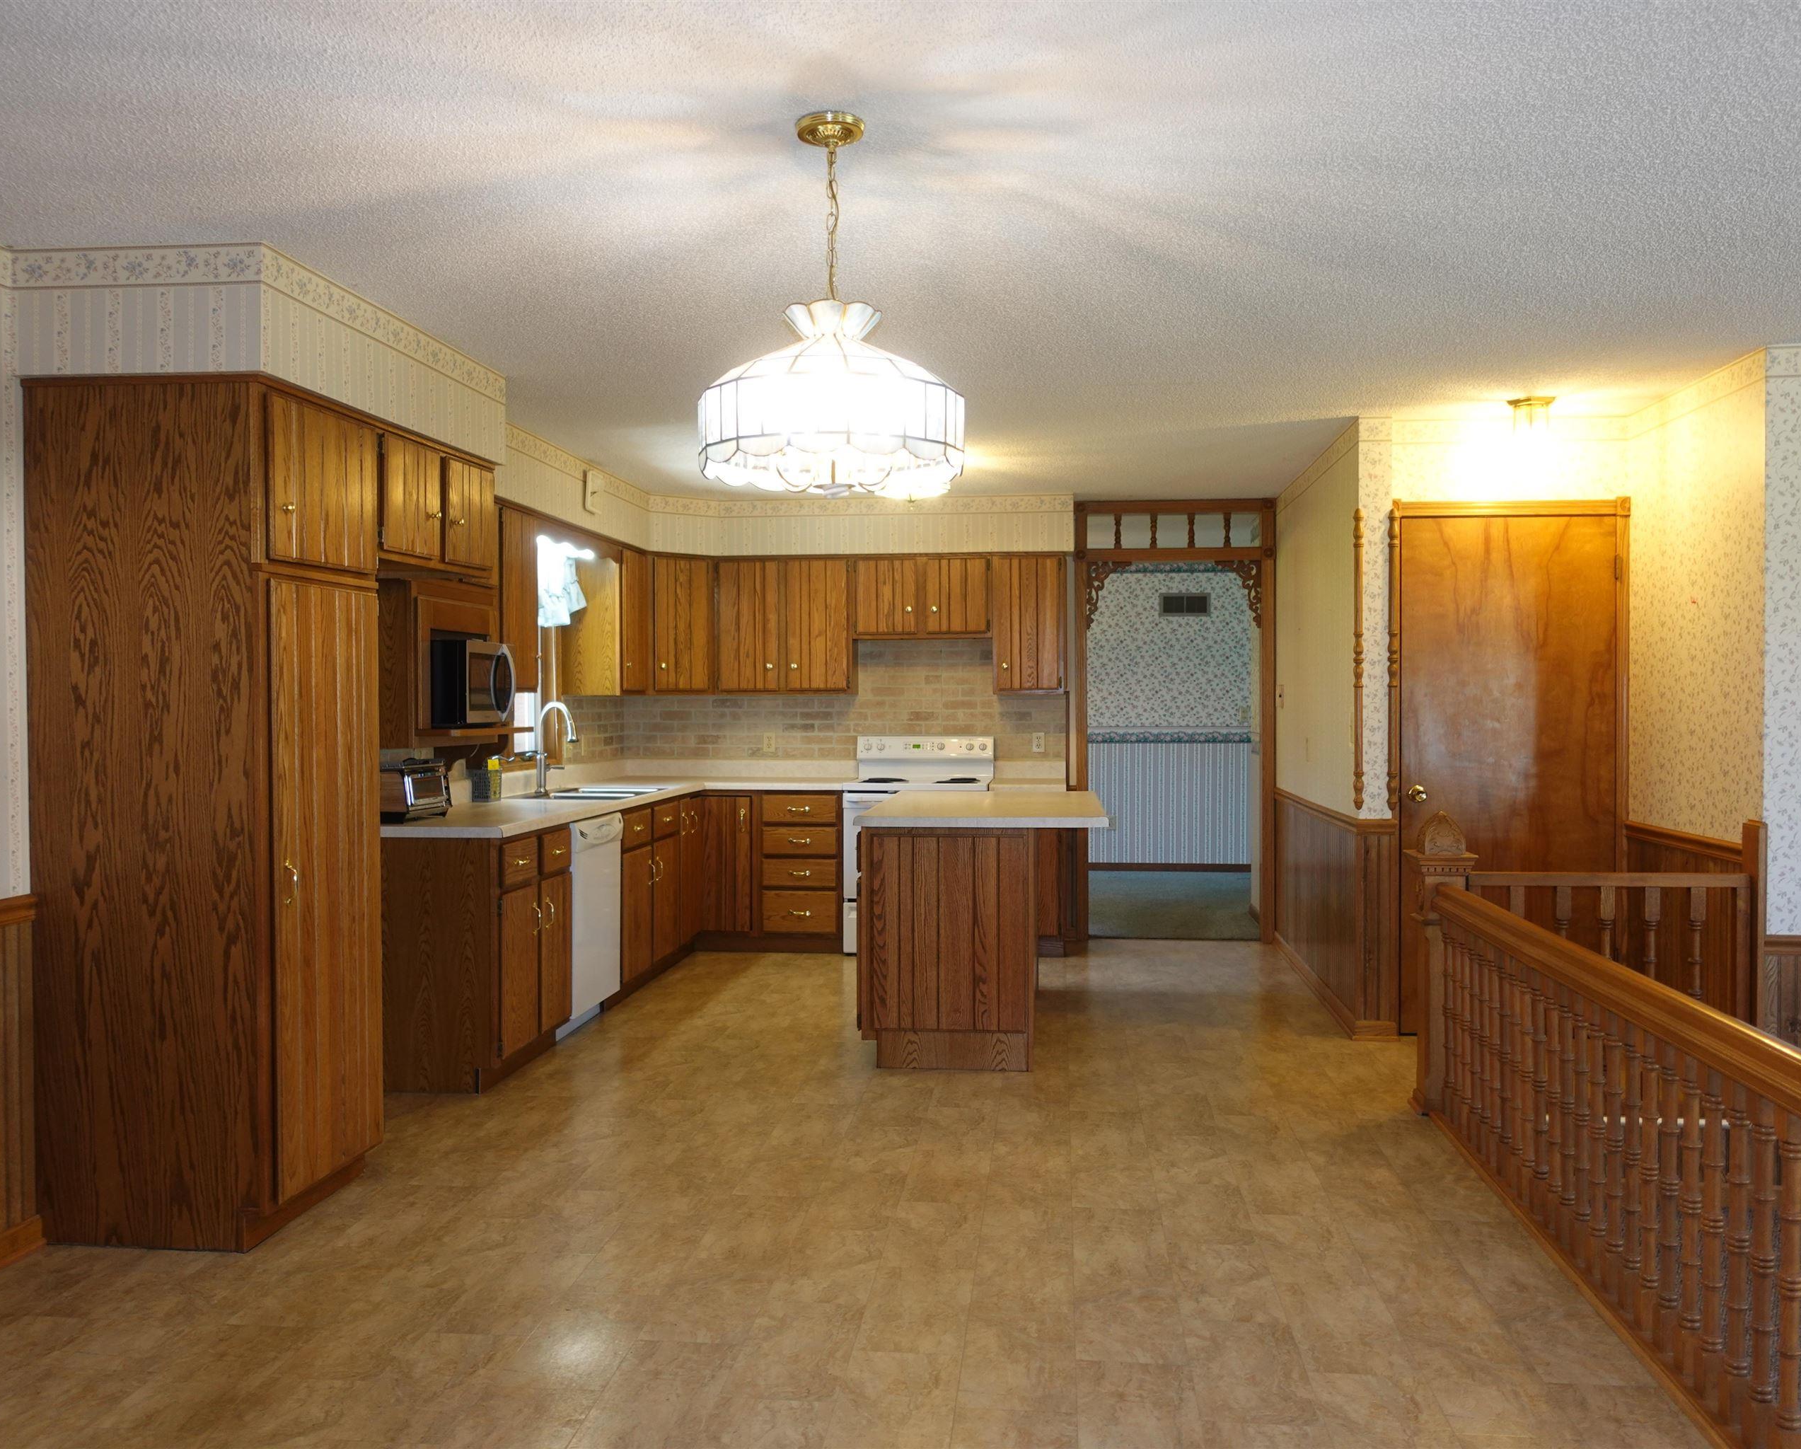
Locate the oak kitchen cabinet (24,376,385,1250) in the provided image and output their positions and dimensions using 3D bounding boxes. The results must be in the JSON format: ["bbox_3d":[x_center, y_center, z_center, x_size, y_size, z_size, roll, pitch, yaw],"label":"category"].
[{"bbox_3d":[-1.796,0.214,3.823,0.646,2.133,0.581,0,1,7],"label":"oak kitchen cabinet"}]

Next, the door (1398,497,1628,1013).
[{"bbox_3d":[2.392,0.178,5.685,0.871,2.103,0.094,0,1,7],"label":"door"}]

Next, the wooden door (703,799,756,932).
[{"bbox_3d":[-0.900,0.732,7.542,0.254,0.705,0.022,0,1,7],"label":"wooden door"}]

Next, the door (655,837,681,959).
[{"bbox_3d":[-1.137,0.834,7.022,0.022,0.562,0.435,0,1,6],"label":"door"}]

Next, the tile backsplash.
[{"bbox_3d":[-0.397,-0.119,7.752,2.555,0.685,1.060,0,1,6],"label":"tile backsplash"}]

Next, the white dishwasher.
[{"bbox_3d":[-1.535,0.815,6.012,0.605,0.870,0.605,0,1,6],"label":"white dishwasher"}]

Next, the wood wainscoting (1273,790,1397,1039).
[{"bbox_3d":[2.008,0.803,6.871,0.175,0.865,2.240,0,1,6],"label":"wood wainscoting"}]

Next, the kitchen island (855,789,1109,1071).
[{"bbox_3d":[0.373,0.780,5.922,0.910,0.910,1.465,0,1,7],"label":"kitchen island"}]

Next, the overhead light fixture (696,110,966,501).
[{"bbox_3d":[-0.129,-0.789,2.758,0.520,0.713,0.520,0,1,7],"label":"overhead light fixture"}]

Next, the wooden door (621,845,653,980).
[{"bbox_3d":[-1.192,0.842,6.533,0.022,0.564,0.420,0,1,6],"label":"wooden door"}]

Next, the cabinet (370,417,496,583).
[{"bbox_3d":[-1.718,-0.666,4.505,0.646,0.397,0.823,0,1,7],"label":"cabinet"}]

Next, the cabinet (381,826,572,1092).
[{"bbox_3d":[-1.630,0.823,5.349,0.625,0.874,0.730,0,1,6],"label":"cabinet"}]

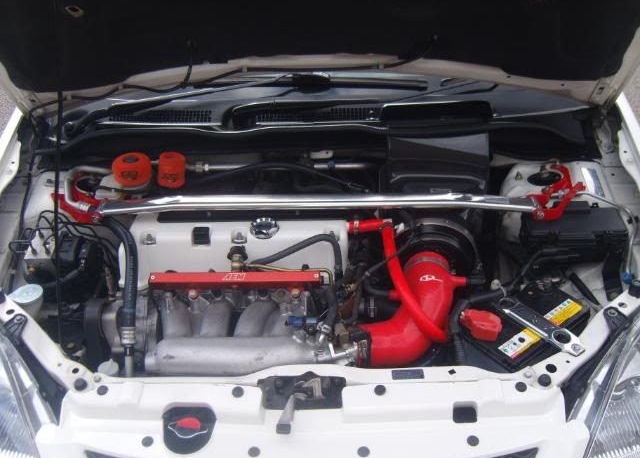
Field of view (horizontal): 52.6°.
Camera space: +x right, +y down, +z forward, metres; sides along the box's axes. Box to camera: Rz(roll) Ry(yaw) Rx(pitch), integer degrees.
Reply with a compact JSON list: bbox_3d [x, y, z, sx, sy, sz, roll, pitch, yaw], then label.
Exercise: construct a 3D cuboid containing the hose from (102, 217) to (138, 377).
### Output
[{"bbox_3d":[-0.425,0.138,1.344,0.100,0.200,0.290,0,35,0],"label":"hose"}]

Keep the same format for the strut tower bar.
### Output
[{"bbox_3d":[0.000,-0.049,1.358,0.924,0.038,0.041,0,35,0],"label":"strut tower bar"}]

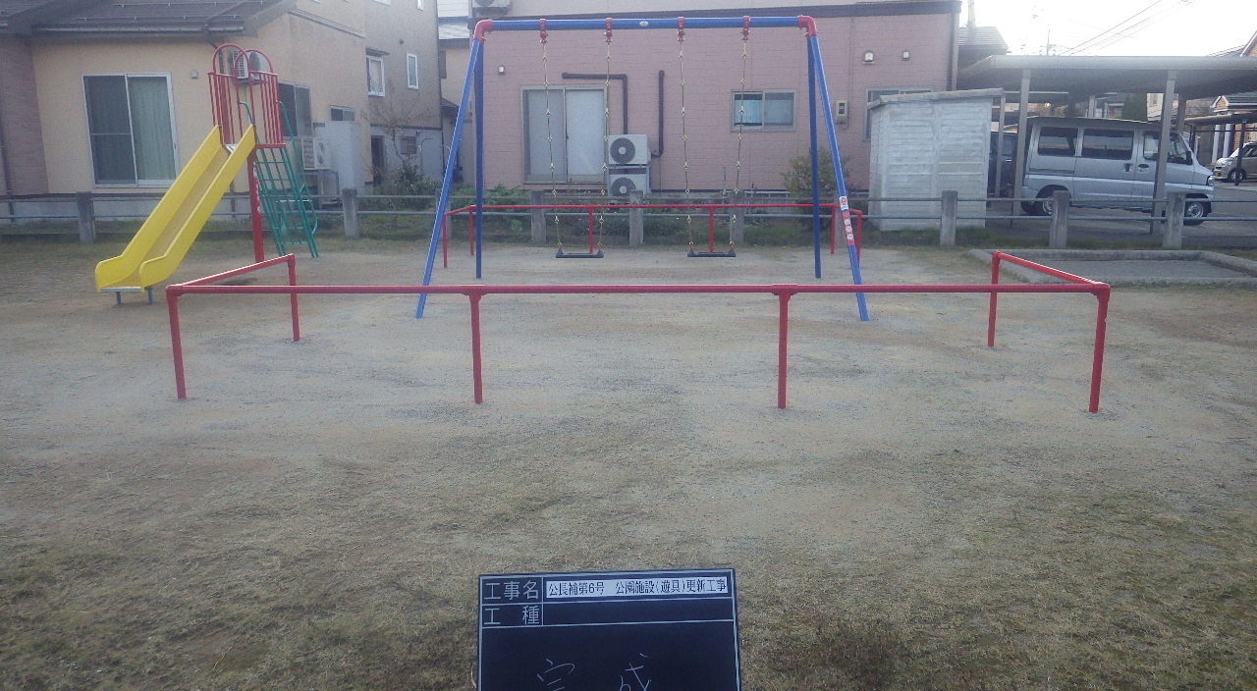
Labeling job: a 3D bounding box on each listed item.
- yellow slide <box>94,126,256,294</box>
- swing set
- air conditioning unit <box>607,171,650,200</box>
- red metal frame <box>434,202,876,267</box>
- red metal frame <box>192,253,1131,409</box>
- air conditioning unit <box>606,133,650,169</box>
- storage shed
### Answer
[{"bbox_3d":[-4.774,-1.585,9.797,0.460,1.638,3.037,0,12,-1],"label":"yellow slide"},{"bbox_3d":[0.148,-1.789,8.838,3.940,2.643,2.612,0,12,3],"label":"swing set"},{"bbox_3d":[-0.009,-2.968,17.200,0.770,0.560,0.300,2,12,11],"label":"air conditioning unit"},{"bbox_3d":[0.313,-1.492,12.163,5.216,0.695,1.674,0,12,1],"label":"red metal frame"},{"bbox_3d":[0.036,-0.172,5.907,5.229,0.695,1.732,0,12,2],"label":"red metal frame"},{"bbox_3d":[0.000,-3.712,17.200,0.770,0.560,0.300,2,12,11],"label":"air conditioning unit"},{"bbox_3d":[5.348,-3.234,15.879,2.000,2.330,0.950,0,12,2],"label":"storage shed"}]

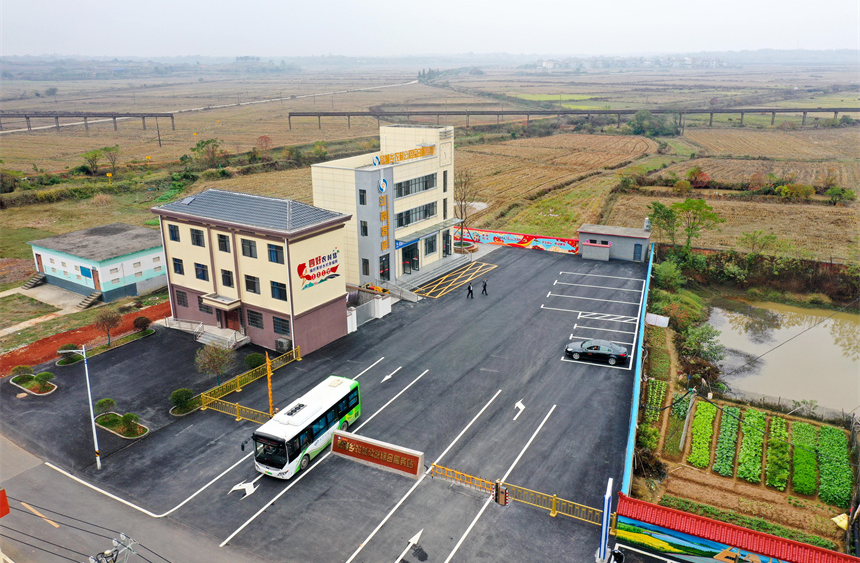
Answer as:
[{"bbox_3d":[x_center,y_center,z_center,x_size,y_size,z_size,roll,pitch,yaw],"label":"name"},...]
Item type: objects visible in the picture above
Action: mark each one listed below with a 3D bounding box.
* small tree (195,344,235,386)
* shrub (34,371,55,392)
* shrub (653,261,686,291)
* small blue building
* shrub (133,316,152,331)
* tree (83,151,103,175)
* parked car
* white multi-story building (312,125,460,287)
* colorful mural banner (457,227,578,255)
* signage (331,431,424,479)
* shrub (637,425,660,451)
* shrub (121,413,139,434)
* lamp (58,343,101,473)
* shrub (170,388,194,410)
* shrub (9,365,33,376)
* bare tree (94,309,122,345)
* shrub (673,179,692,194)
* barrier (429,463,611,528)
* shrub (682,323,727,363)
[{"bbox_3d":[-15.808,6.219,49.487,2.950,3.280,2.950,0,18,0],"label":"small tree"},{"bbox_3d":[-28.524,7.329,49.505,1.450,1.250,1.450,0,18,0],"label":"shrub"},{"bbox_3d":[25.930,-0.500,71.617,3.500,3.100,3.400,6,20,19],"label":"shrub"},{"bbox_3d":[-35.302,-2.512,74.592,13.064,4.321,11.159,11,22,30],"label":"small blue building"},{"bbox_3d":[-25.767,3.812,59.972,1.550,1.350,1.550,0,18,0],"label":"shrub"},{"bbox_3d":[-72.942,-25.692,144.069,4.300,5.500,4.200,12,22,33],"label":"tree"},{"bbox_3d":[13.635,5.579,54.466,4.980,1.480,1.850,7,20,20],"label":"parked car"},{"bbox_3d":[-4.553,-9.072,76.007,8.784,15.728,15.558,12,22,31],"label":"white multi-story building"},{"bbox_3d":[10.831,-5.369,86.502,17.000,1.900,0.300,8,20,23],"label":"colorful mural banner"},{"bbox_3d":[-3.238,10.201,39.963,6.200,1.600,0.500,9,20,26],"label":"signage"},{"bbox_3d":[13.695,9.832,42.009,1.600,1.500,1.600,0,18,0],"label":"shrub"},{"bbox_3d":[-19.838,9.314,44.116,1.250,1.100,1.250,12,22,33],"label":"shrub"},{"bbox_3d":[-19.940,7.497,38.253,1.600,7.920,0.300,-14,23,-36],"label":"lamp"},{"bbox_3d":[-17.293,8.158,46.628,1.620,1.400,1.620,0,18,0],"label":"shrub"},{"bbox_3d":[-31.185,7.073,51.077,1.700,1.000,1.700,12,22,33],"label":"shrub"},{"bbox_3d":[-27.501,4.021,56.880,2.400,3.100,2.400,12,22,33],"label":"bare tree"},{"bbox_3d":[47.136,-17.678,124.831,3.600,2.600,3.600,0,18,0],"label":"shrub"},{"bbox_3d":[4.813,11.645,36.664,10.490,1.280,0.400,9,21,26],"label":"barrier"},{"bbox_3d":[22.446,5.098,54.979,3.500,3.100,3.500,0,18,0],"label":"shrub"}]

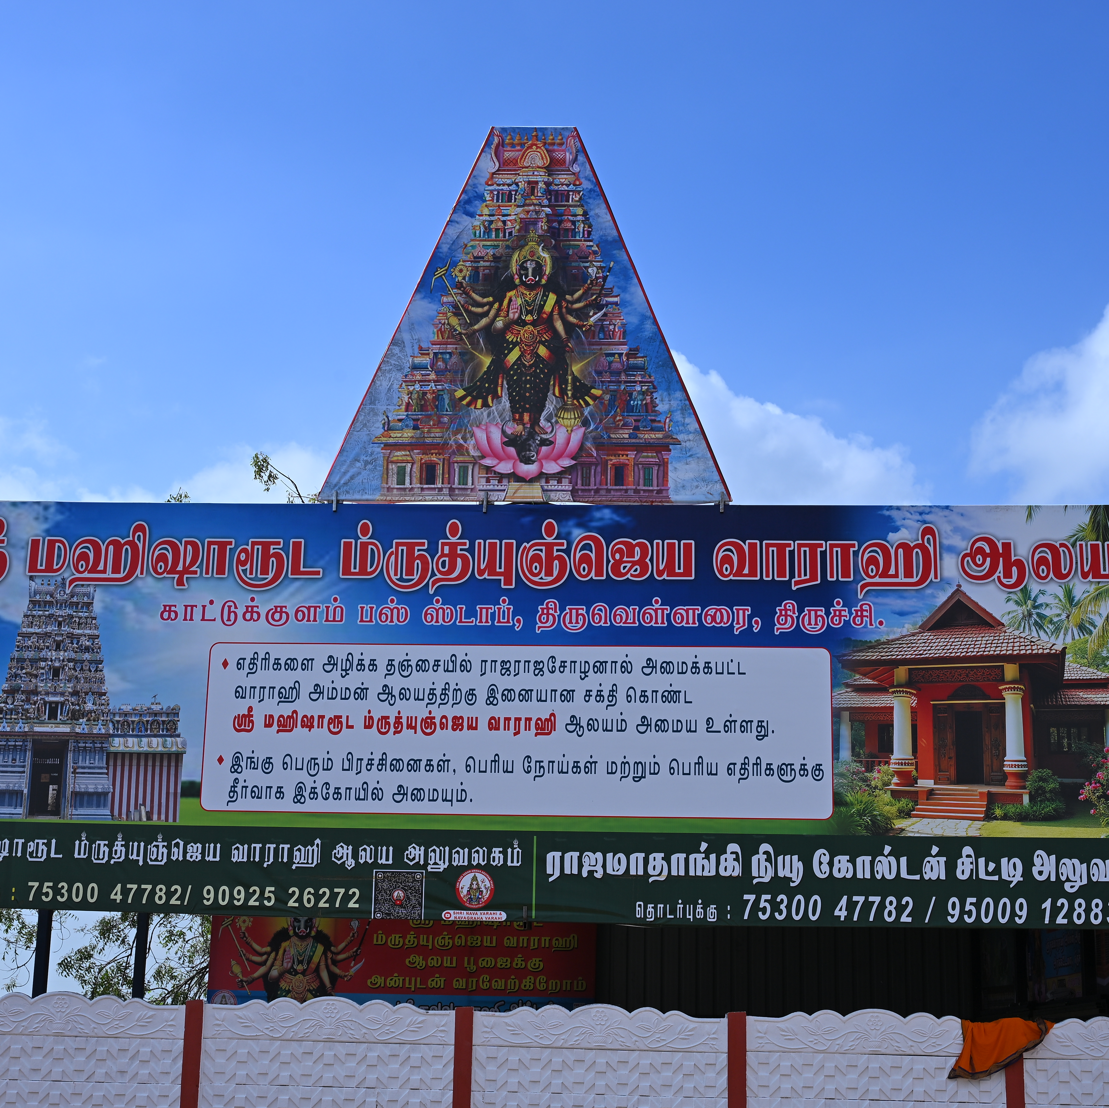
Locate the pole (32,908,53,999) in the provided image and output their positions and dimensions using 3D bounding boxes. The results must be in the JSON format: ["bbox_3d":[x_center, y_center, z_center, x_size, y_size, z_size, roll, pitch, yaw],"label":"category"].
[{"bbox_3d":[-4.523,4.335,16.866,0.095,3.020,0.095,0,-15,5],"label":"pole"}]

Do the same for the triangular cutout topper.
[{"bbox_3d":[-0.202,-1.877,14.950,3.100,3.080,0.070,0,-14,4],"label":"triangular cutout topper"}]

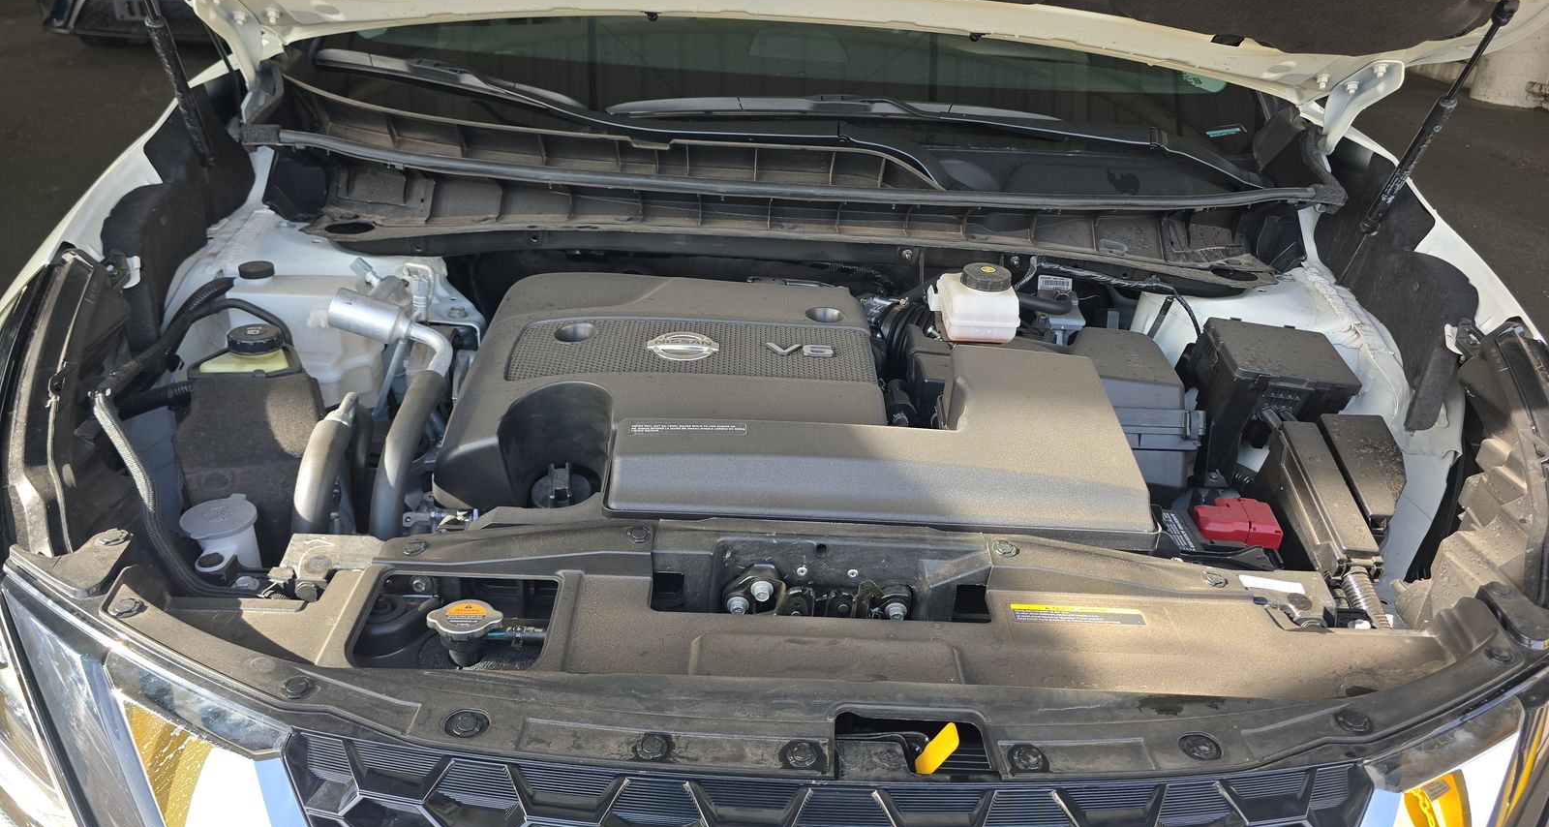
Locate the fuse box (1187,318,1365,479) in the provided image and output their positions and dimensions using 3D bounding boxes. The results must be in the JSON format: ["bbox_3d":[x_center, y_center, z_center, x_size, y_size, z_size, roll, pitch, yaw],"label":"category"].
[{"bbox_3d":[0.547,-0.016,1.143,0.126,0.118,0.140,7,29,6],"label":"fuse box"}]

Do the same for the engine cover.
[{"bbox_3d":[-0.104,-0.024,1.076,0.410,0.120,0.330,3,29,-3],"label":"engine cover"}]

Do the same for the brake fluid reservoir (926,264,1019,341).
[{"bbox_3d":[0.232,-0.123,1.190,0.088,0.076,0.072,3,29,-3],"label":"brake fluid reservoir"}]

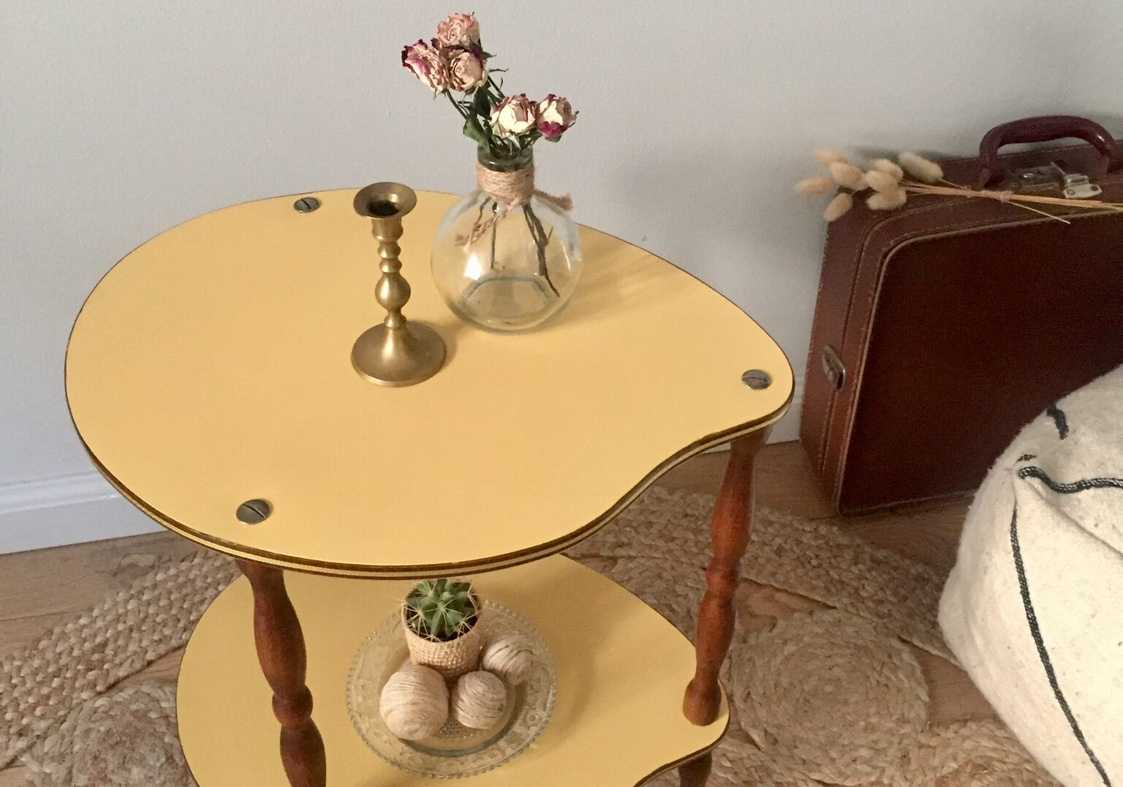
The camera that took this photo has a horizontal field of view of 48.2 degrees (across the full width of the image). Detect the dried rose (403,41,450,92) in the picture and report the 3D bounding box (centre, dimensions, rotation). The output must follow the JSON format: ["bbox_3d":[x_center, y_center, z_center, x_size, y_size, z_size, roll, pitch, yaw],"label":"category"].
[{"bbox_3d":[-0.077,-0.186,0.715,0.027,0.029,0.027,-19,46,17],"label":"dried rose"}]

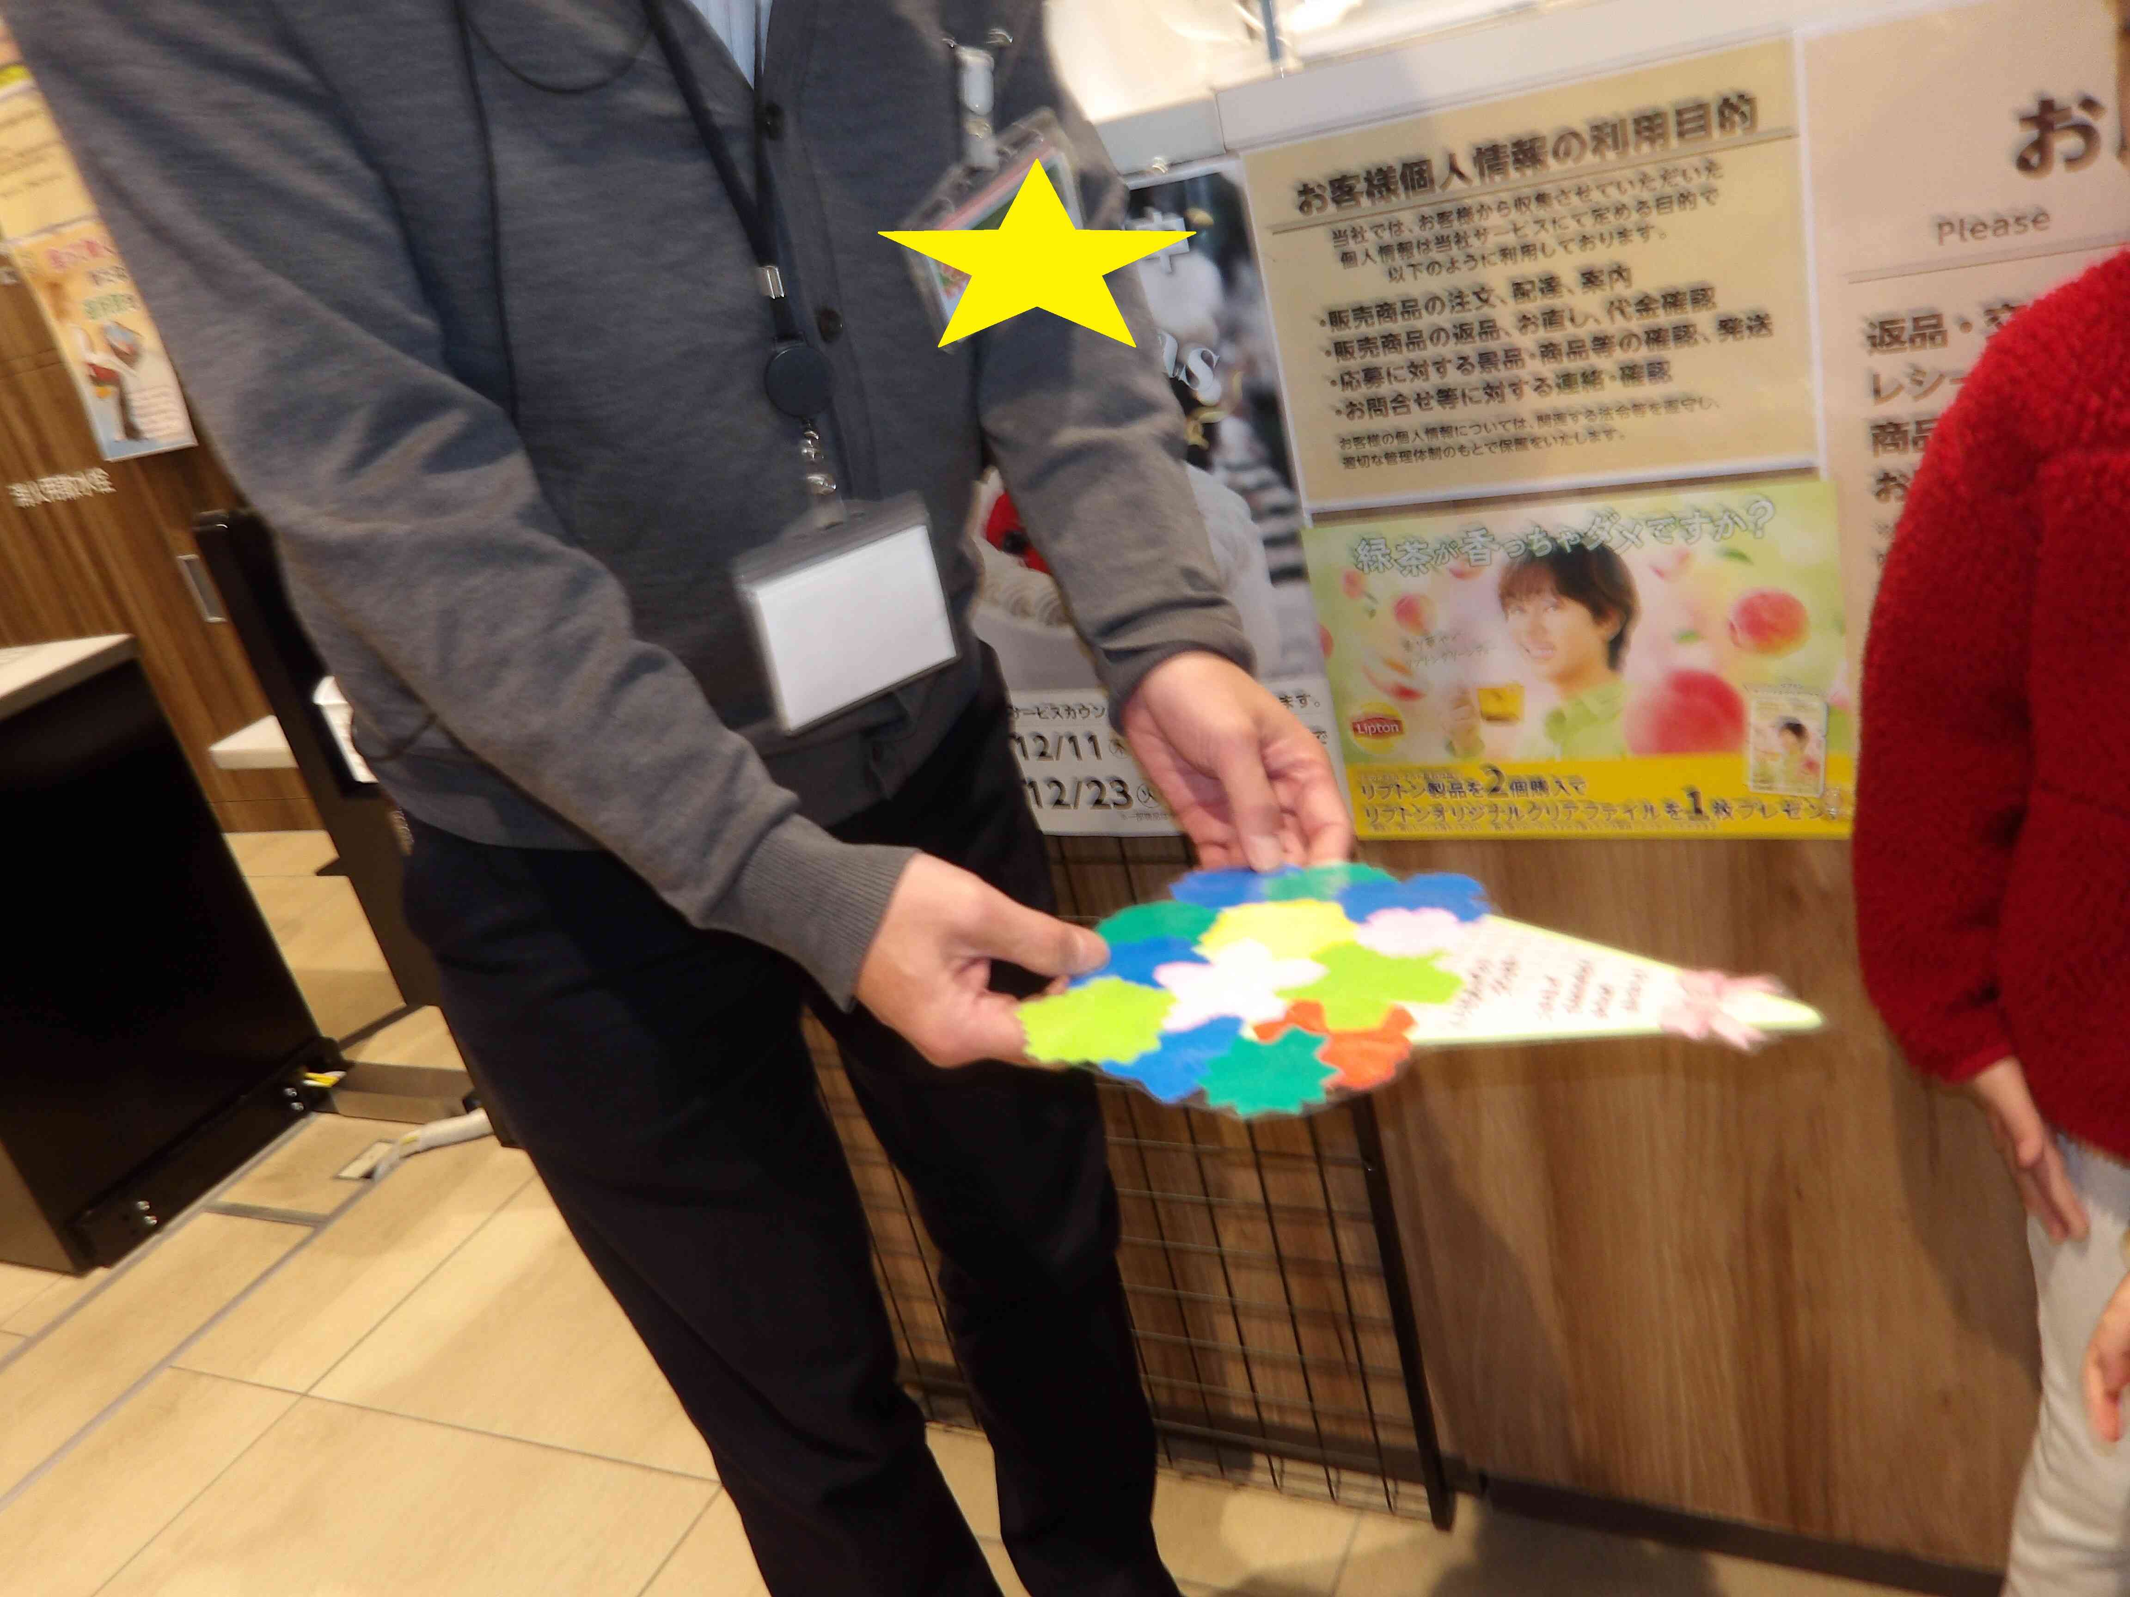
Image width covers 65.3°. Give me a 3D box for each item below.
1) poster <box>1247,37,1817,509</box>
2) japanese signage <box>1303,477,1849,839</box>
[{"bbox_3d":[0.251,-0.270,0.910,0.291,0.213,0.015,-1,25,29],"label":"poster"},{"bbox_3d":[0.301,-0.071,0.992,0.300,0.212,0.012,-1,25,29],"label":"japanese signage"}]

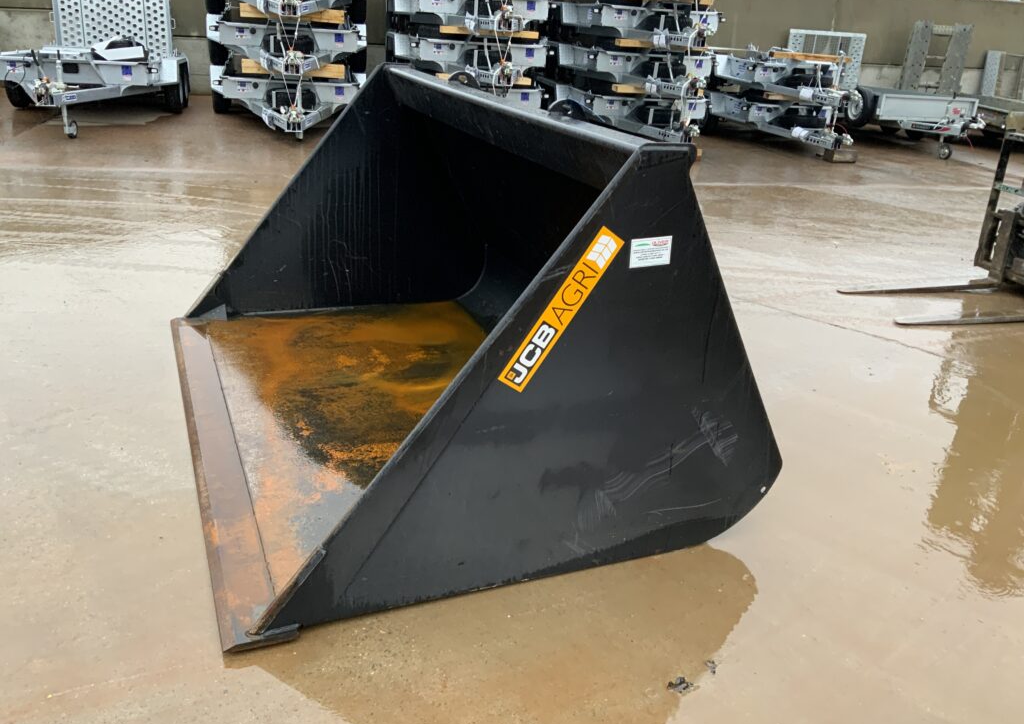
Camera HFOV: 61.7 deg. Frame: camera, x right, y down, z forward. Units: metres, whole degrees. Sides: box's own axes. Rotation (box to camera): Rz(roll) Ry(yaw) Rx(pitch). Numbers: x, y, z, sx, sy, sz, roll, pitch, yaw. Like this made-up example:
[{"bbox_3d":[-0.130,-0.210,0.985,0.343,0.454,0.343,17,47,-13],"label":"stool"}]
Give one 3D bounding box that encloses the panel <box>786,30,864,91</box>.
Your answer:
[{"bbox_3d":[4.902,-4.700,13.491,1.307,0.919,0.070,-1,23,-10],"label":"panel"}]

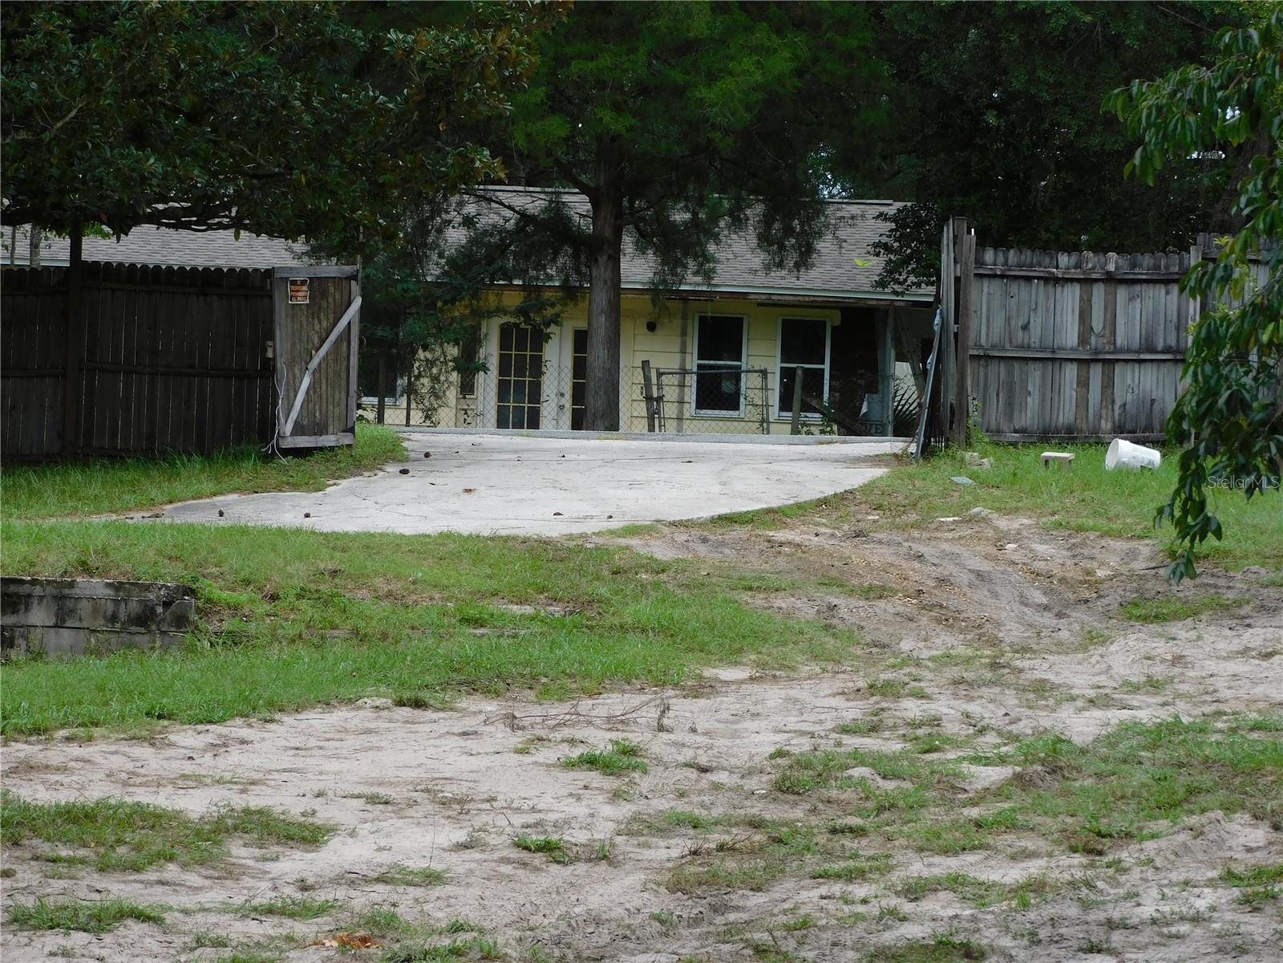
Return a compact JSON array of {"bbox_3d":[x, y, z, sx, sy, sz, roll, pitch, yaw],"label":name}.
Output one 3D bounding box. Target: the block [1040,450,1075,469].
[{"bbox_3d":[3.669,-0.146,65.300,0.280,0.200,0.200,2,0,13],"label":"block"}]

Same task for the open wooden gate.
[{"bbox_3d":[-3.075,-1.177,70.200,1.100,1.740,0.080,2,1,-45],"label":"open wooden gate"}]

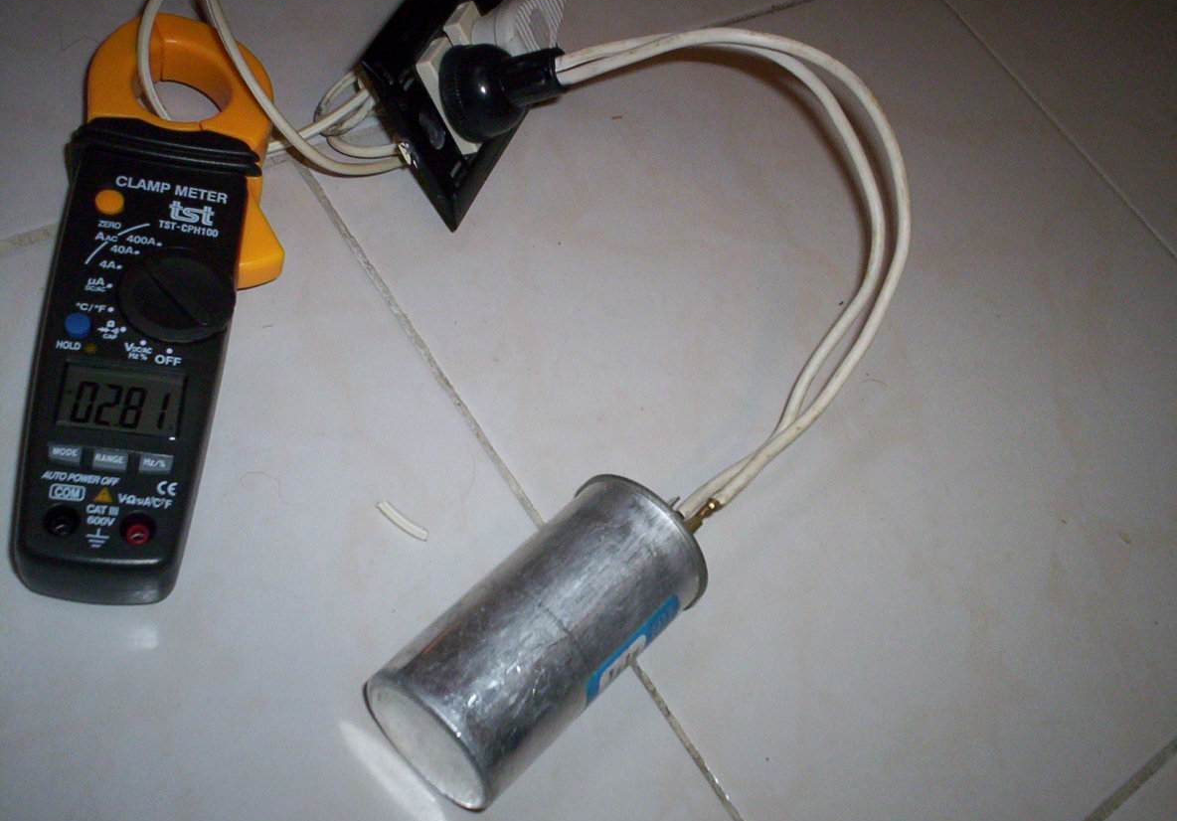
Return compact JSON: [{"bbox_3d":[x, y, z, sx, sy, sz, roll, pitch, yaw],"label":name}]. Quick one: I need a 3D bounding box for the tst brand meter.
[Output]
[{"bbox_3d":[-0.124,-0.041,0.382,0.066,0.037,0.200,6,58,-16],"label":"tst brand meter"}]

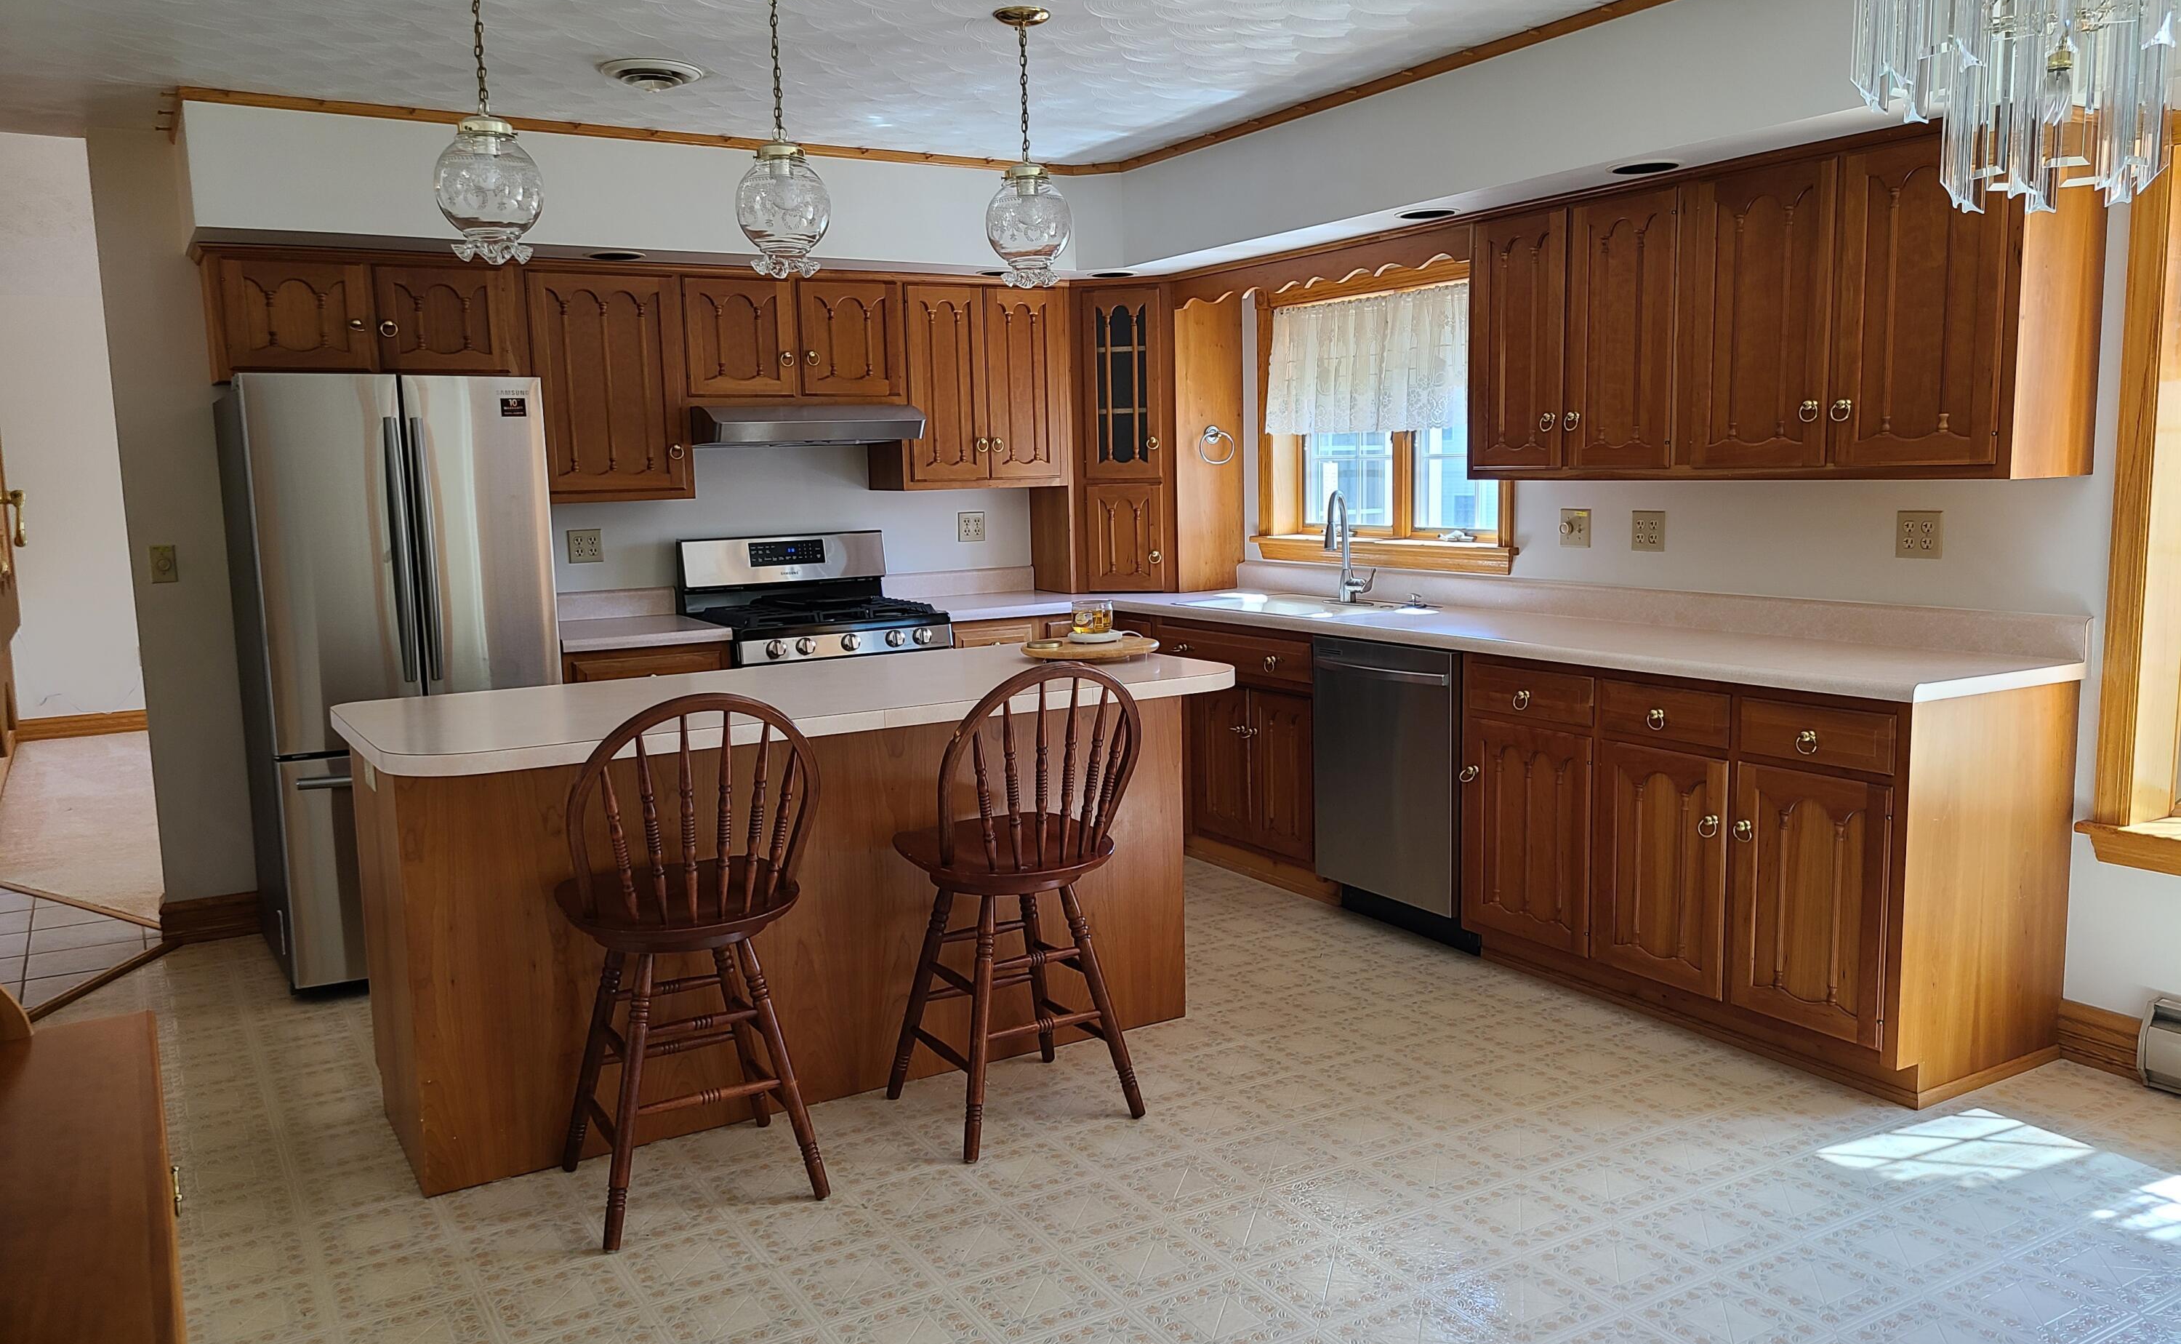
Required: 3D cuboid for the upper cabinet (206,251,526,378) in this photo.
[{"bbox_3d":[-2.186,-1.051,4.976,0.884,0.373,0.335,-6,8,-30],"label":"upper cabinet"}]

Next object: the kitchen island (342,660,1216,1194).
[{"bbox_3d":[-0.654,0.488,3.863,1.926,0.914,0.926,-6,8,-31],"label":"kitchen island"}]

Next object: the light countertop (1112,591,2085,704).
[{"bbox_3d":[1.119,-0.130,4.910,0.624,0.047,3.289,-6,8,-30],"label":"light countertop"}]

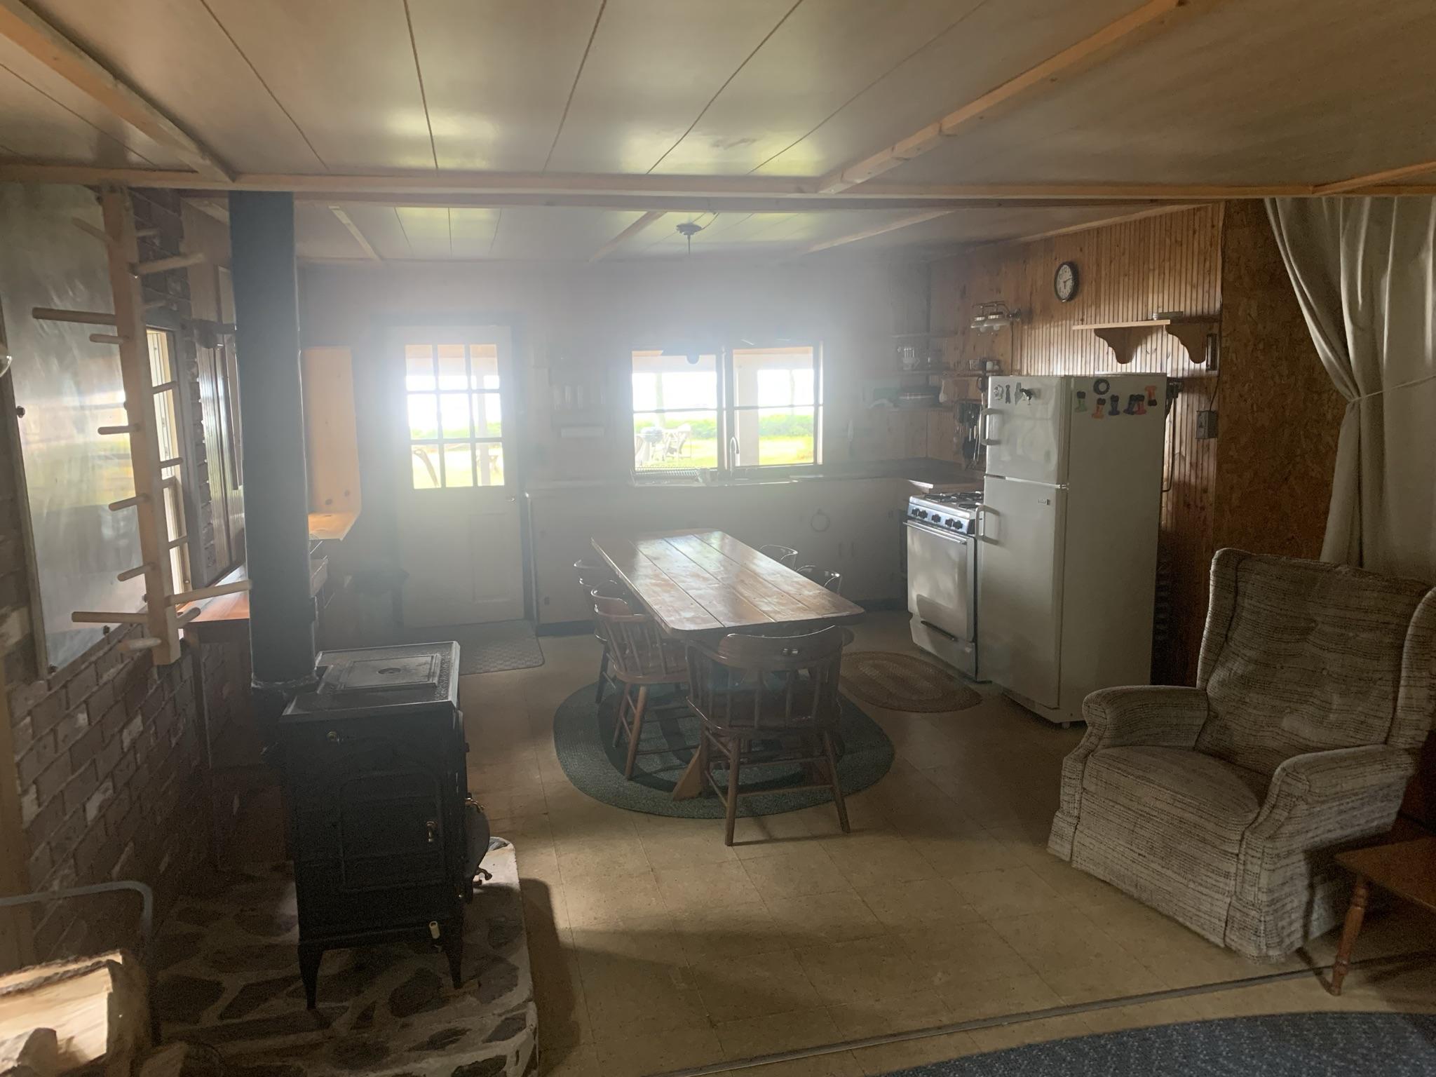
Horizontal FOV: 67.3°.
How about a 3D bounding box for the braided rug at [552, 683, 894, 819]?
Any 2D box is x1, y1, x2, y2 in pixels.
[{"bbox_3d":[-0.013,0.883,5.125,1.520,0.015,2.170,-3,9,-8],"label":"braided rug"}]

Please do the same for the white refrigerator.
[{"bbox_3d":[1.638,0.028,5.091,0.570,1.590,0.620,-3,9,-16],"label":"white refrigerator"}]

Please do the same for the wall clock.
[{"bbox_3d":[1.832,-1.357,5.679,0.045,0.220,0.220,-3,9,-13],"label":"wall clock"}]

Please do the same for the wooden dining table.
[{"bbox_3d":[-0.068,0.506,4.906,0.750,0.750,2.150,-3,9,-13],"label":"wooden dining table"}]

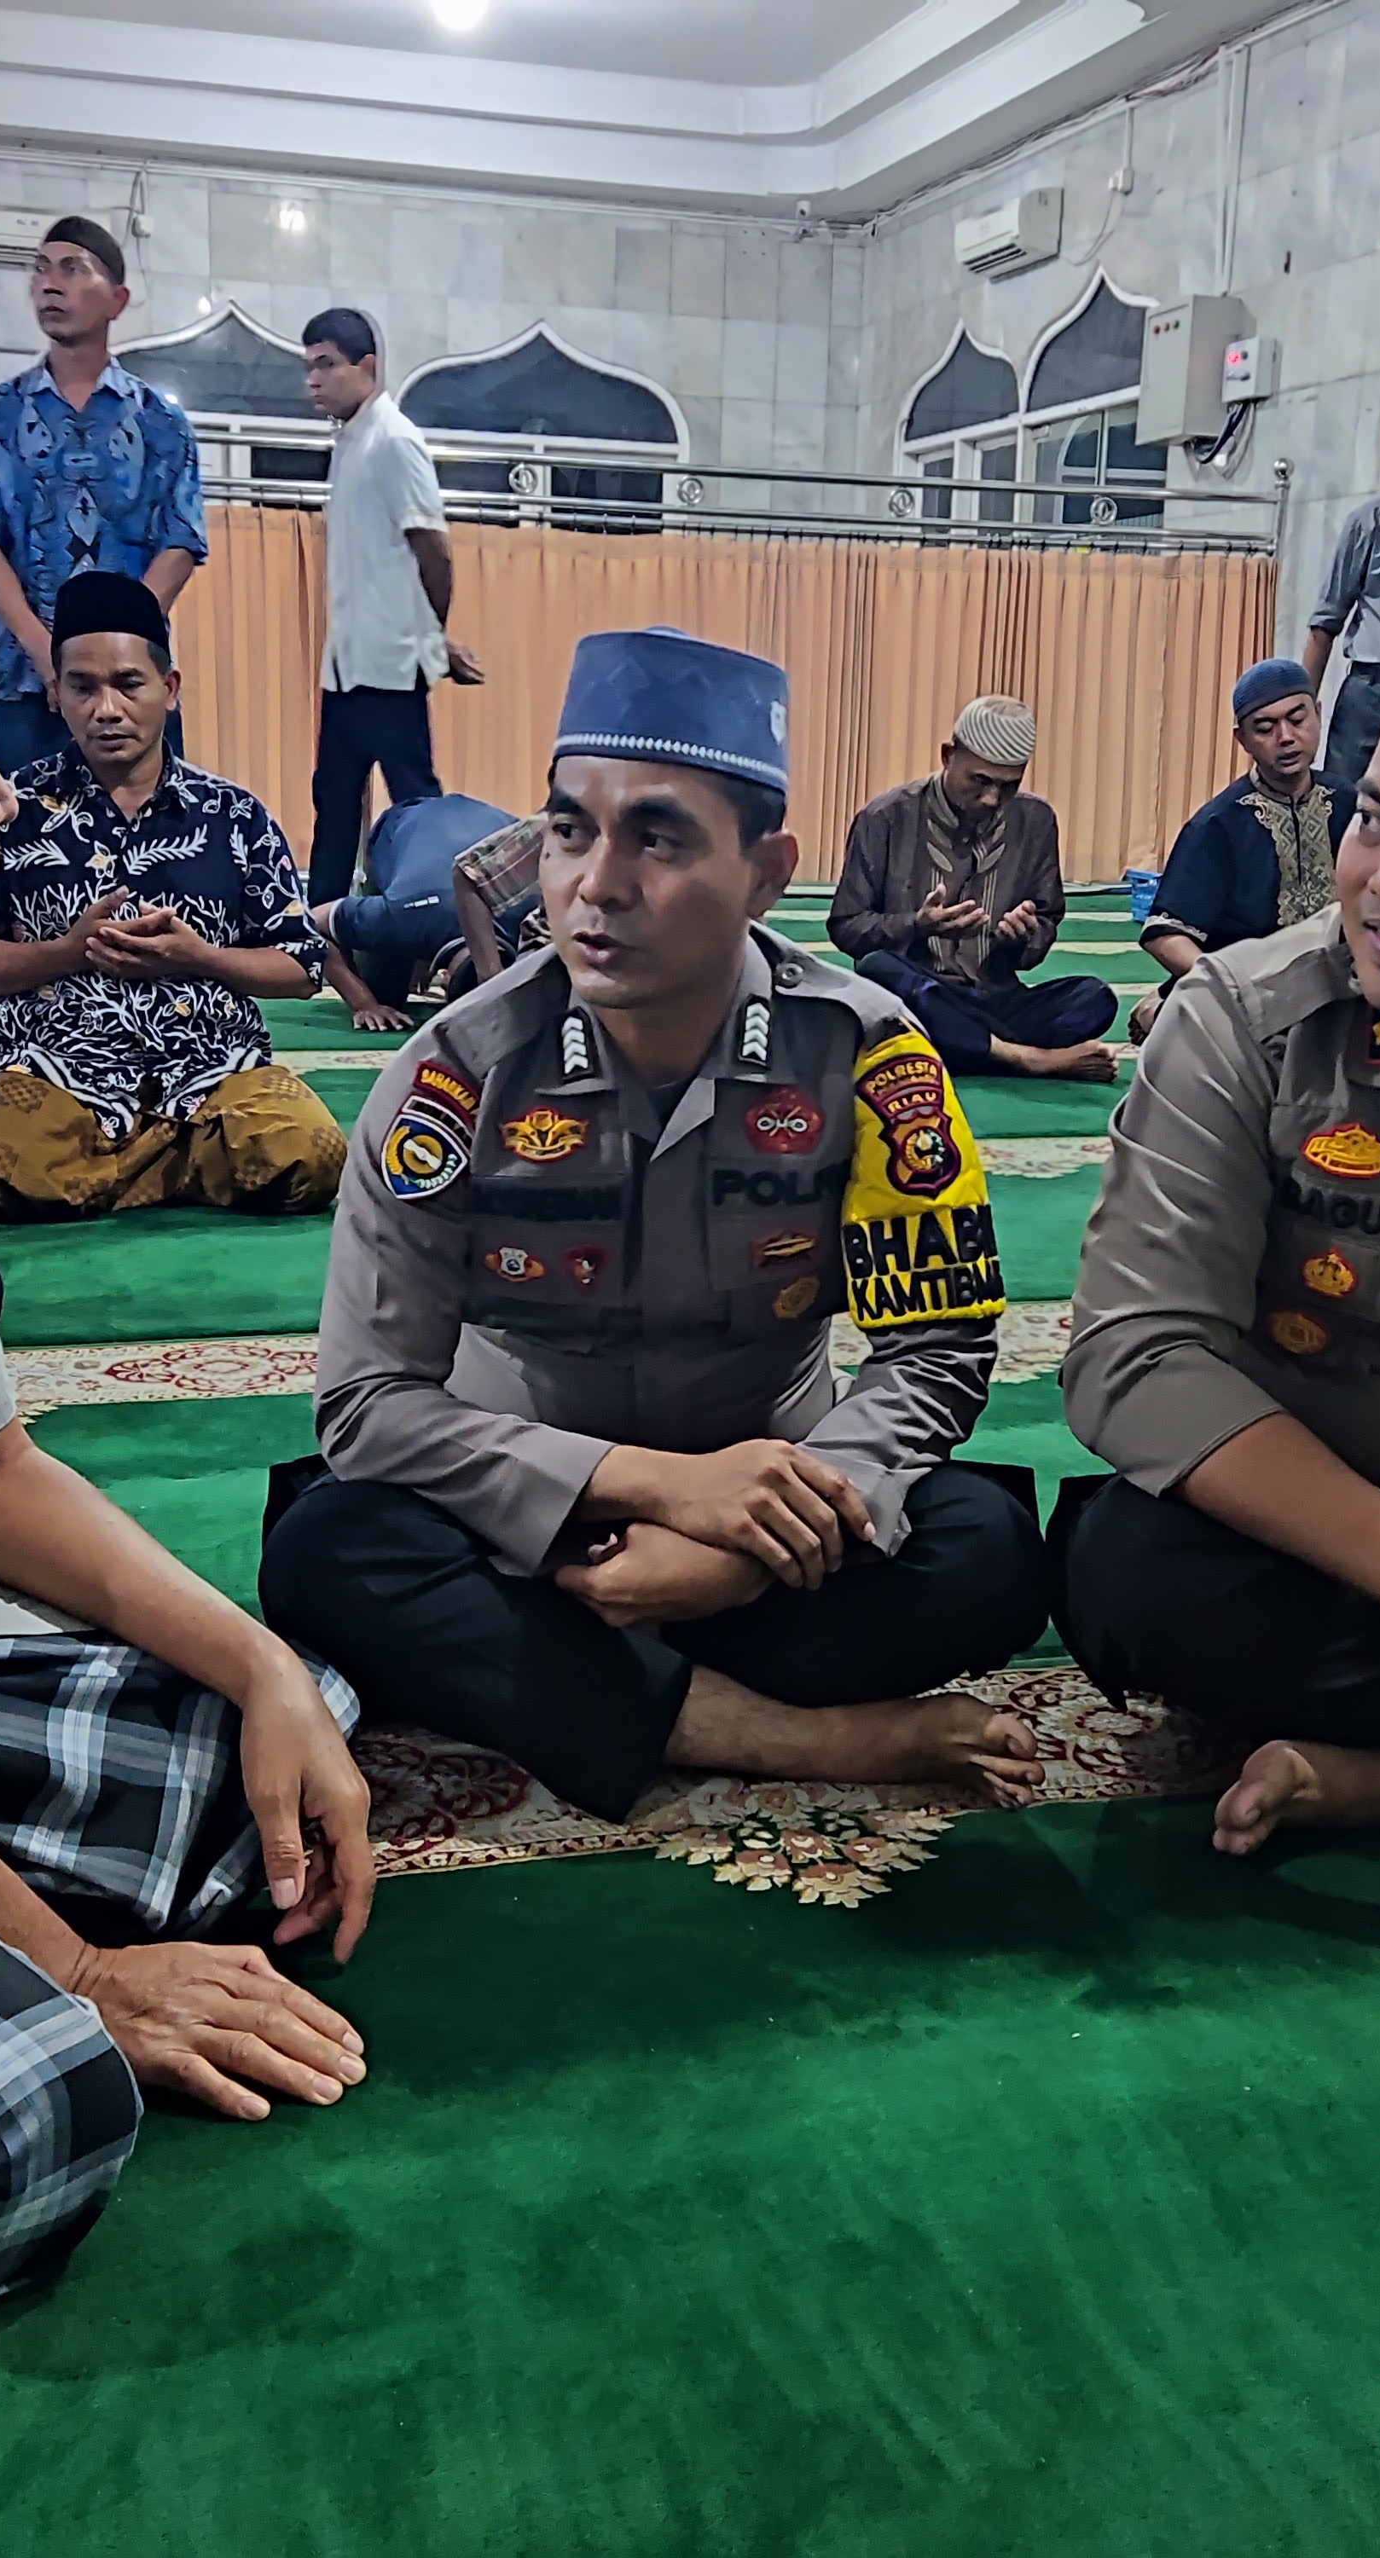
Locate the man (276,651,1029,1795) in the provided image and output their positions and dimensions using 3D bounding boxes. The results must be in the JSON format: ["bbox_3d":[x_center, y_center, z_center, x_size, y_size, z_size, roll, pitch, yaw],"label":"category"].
[{"bbox_3d":[-0.027,-0.090,1.981,0.610,0.820,0.650,1,13,-4],"label":"man"}]

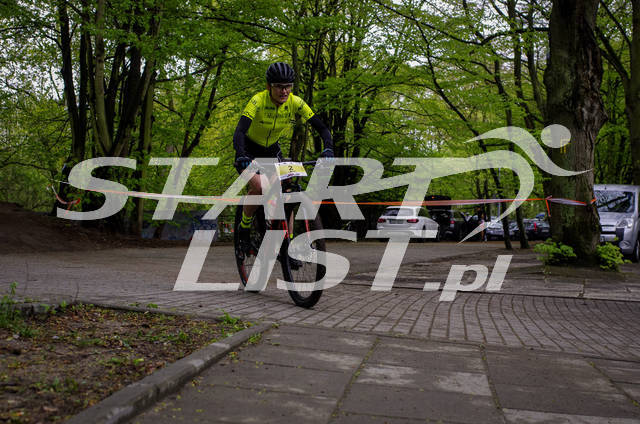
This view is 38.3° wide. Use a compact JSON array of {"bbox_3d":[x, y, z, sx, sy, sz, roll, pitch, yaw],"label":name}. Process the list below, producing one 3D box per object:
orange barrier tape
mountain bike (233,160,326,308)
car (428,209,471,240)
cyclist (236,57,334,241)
[{"bbox_3d":[-0.300,-0.220,15.500,9.500,0.500,0.300,1,-1,14],"label":"orange barrier tape"},{"bbox_3d":[-0.325,0.115,6.480,0.720,1.040,1.850,-4,1,-22],"label":"mountain bike"},{"bbox_3d":[6.060,0.600,44.200,1.800,1.480,4.400,1,-1,18],"label":"car"},{"bbox_3d":[-0.350,-0.300,6.500,0.720,1.420,1.000,1,-1,-20],"label":"cyclist"}]

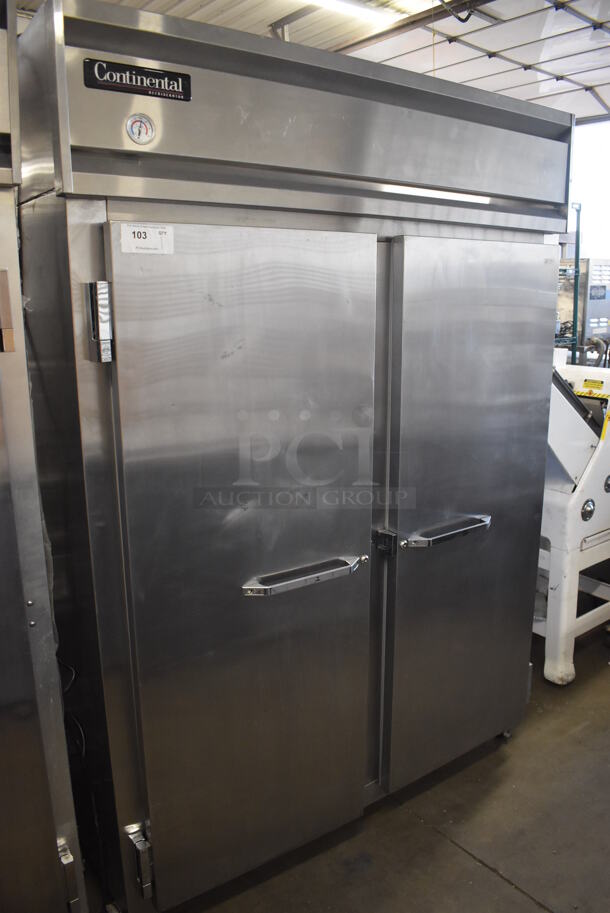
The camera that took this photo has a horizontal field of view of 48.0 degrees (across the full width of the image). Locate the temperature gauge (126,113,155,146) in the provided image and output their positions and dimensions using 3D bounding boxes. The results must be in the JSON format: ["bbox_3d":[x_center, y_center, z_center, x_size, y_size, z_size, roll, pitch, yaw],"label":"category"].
[{"bbox_3d":[-0.290,-0.585,1.224,0.055,0.055,0.013,-9,16,-33],"label":"temperature gauge"}]

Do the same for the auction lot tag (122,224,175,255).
[{"bbox_3d":[-0.293,-0.406,1.280,0.101,0.052,0.002,-8,17,-29],"label":"auction lot tag"}]

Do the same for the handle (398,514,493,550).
[{"bbox_3d":[0.384,0.207,1.847,0.345,0.030,0.072,-9,16,-33],"label":"handle"}]

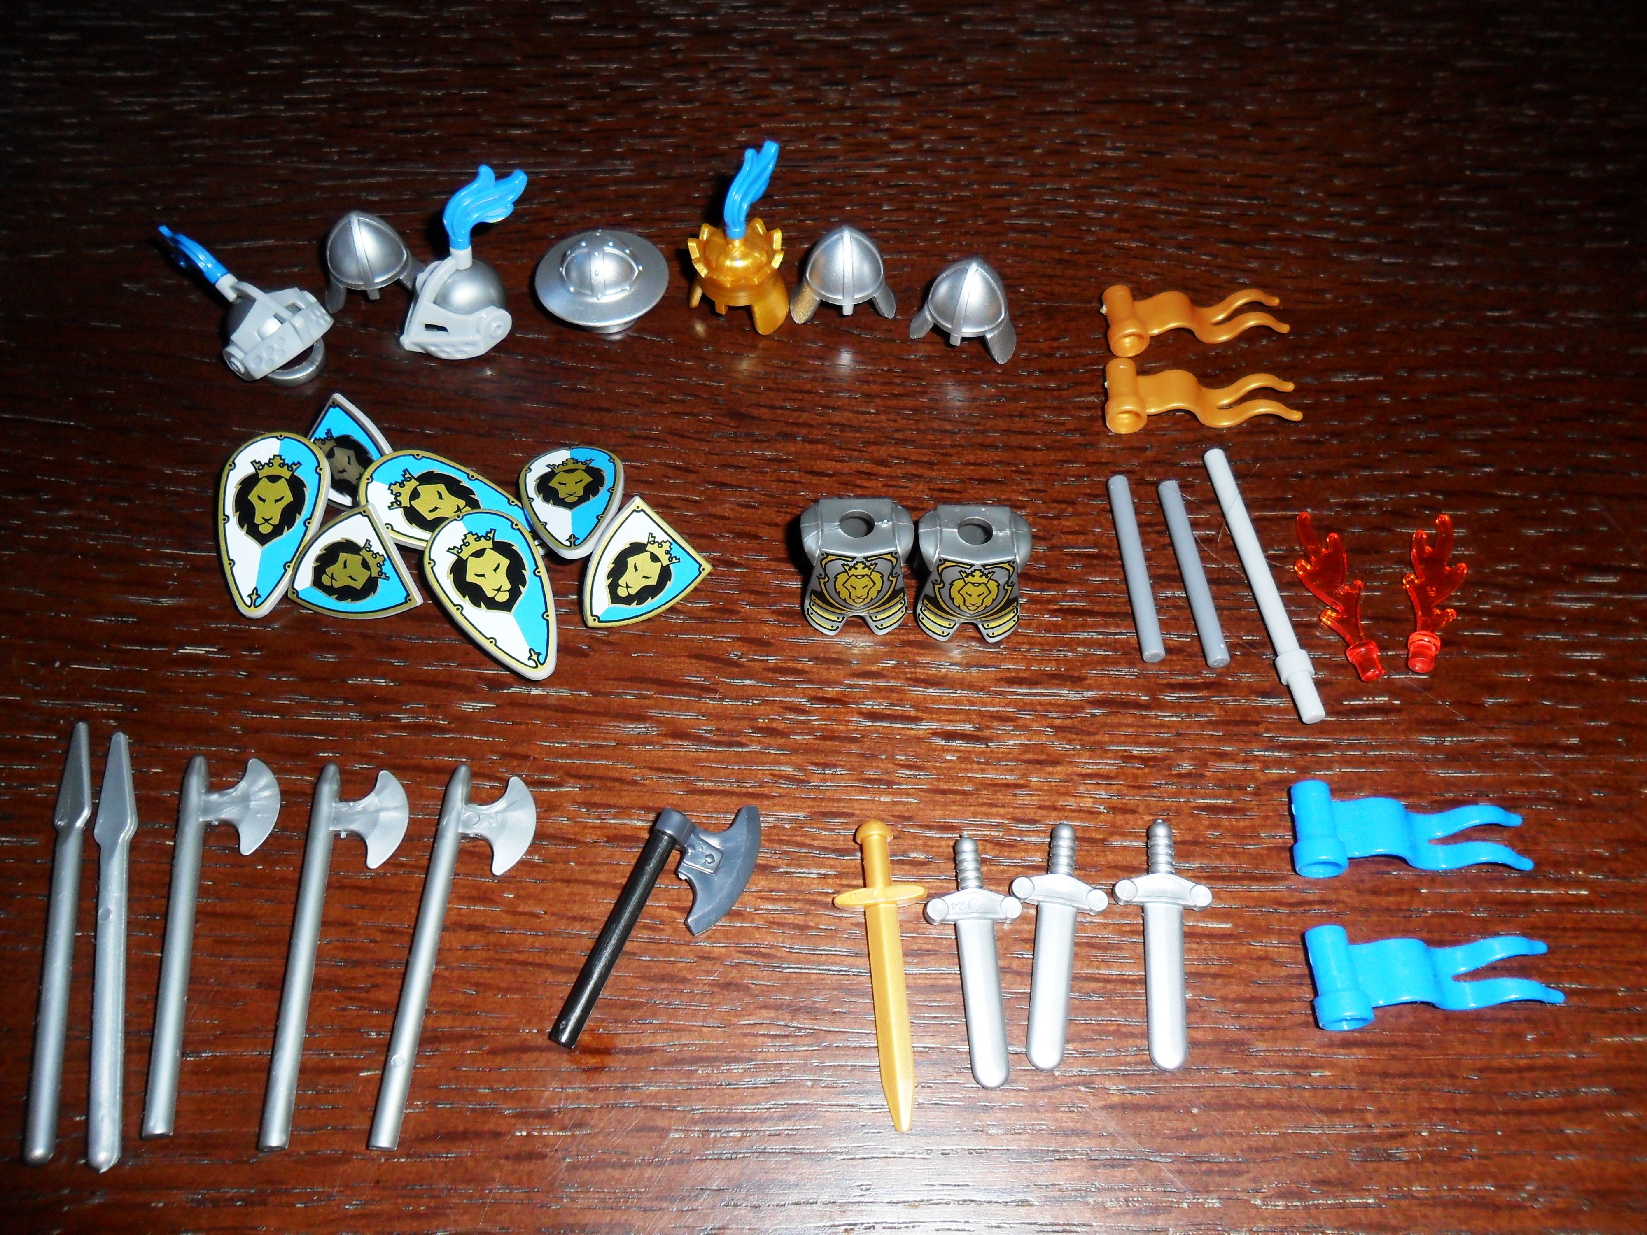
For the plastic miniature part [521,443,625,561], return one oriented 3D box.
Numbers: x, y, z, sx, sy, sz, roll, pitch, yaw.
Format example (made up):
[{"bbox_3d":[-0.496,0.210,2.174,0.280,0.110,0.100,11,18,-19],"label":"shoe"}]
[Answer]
[{"bbox_3d":[-0.038,-0.016,0.196,0.016,0.005,0.029,-8,40,-6],"label":"plastic miniature part"}]

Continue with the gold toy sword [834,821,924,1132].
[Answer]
[{"bbox_3d":[0.008,0.043,0.160,0.012,0.004,0.039,-3,59,-3],"label":"gold toy sword"}]

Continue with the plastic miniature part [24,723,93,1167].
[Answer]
[{"bbox_3d":[-0.101,0.041,0.171,0.005,0.004,0.060,-9,61,-5],"label":"plastic miniature part"}]

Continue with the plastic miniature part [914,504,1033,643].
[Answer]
[{"bbox_3d":[0.023,-0.006,0.191,0.017,0.017,0.012,3,50,2],"label":"plastic miniature part"}]

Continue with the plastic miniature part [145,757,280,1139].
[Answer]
[{"bbox_3d":[-0.078,0.040,0.165,0.013,0.003,0.049,-5,60,-6],"label":"plastic miniature part"}]

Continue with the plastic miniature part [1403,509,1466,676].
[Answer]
[{"bbox_3d":[0.093,-0.004,0.195,0.009,0.004,0.029,17,62,10],"label":"plastic miniature part"}]

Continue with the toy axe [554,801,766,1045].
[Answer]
[{"bbox_3d":[-0.020,0.038,0.163,0.015,0.004,0.036,16,60,9],"label":"toy axe"}]

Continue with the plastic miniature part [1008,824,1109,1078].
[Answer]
[{"bbox_3d":[0.031,0.043,0.169,0.013,0.004,0.033,9,60,2],"label":"plastic miniature part"}]

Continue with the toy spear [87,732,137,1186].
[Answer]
[{"bbox_3d":[-0.089,0.040,0.161,0.006,0.003,0.057,-11,60,-8],"label":"toy spear"}]

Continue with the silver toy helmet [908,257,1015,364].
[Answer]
[{"bbox_3d":[0.025,-0.054,0.217,0.018,0.016,0.016,18,62,10],"label":"silver toy helmet"}]

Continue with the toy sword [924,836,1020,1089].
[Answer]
[{"bbox_3d":[0.020,0.044,0.168,0.013,0.004,0.033,-1,60,-4],"label":"toy sword"}]

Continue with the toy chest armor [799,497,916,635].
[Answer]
[{"bbox_3d":[0.005,-0.007,0.183,0.016,0.017,0.013,0,59,-1],"label":"toy chest armor"}]

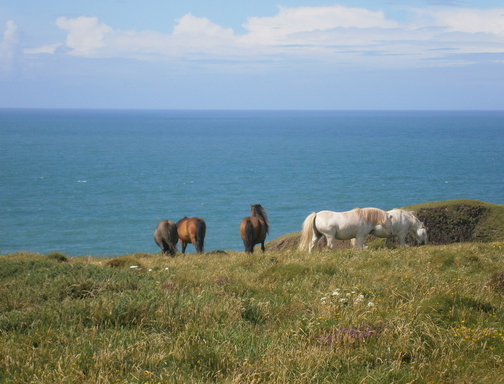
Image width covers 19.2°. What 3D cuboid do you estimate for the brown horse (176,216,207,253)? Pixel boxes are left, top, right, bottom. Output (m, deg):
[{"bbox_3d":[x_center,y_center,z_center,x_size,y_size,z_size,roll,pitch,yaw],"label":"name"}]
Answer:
[{"bbox_3d":[-1.951,1.311,44.500,0.550,1.132,1.800,-2,4,-30],"label":"brown horse"}]

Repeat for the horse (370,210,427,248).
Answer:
[{"bbox_3d":[3.946,1.096,43.500,2.300,1.214,0.550,0,3,-7],"label":"horse"}]

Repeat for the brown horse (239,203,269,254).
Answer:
[{"bbox_3d":[0.089,1.124,44.500,0.570,1.504,1.750,1,3,14],"label":"brown horse"}]

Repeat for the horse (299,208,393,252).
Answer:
[{"bbox_3d":[2.597,1.083,41.500,2.500,1.278,0.550,0,3,-11],"label":"horse"}]

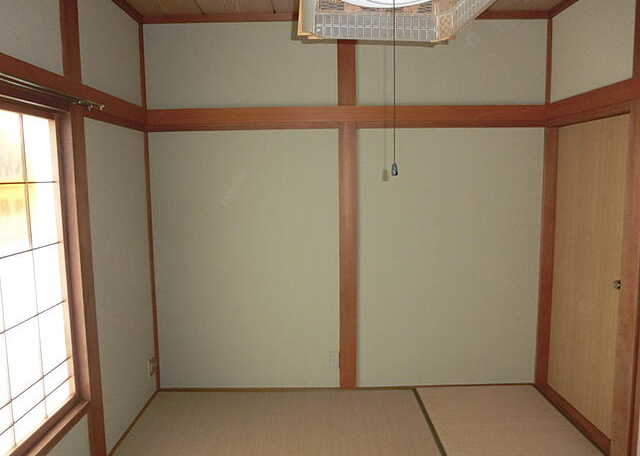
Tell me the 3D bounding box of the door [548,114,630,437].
[{"bbox_3d":[1.600,0.263,2.762,0.036,1.765,0.760,-1,6,0],"label":"door"}]

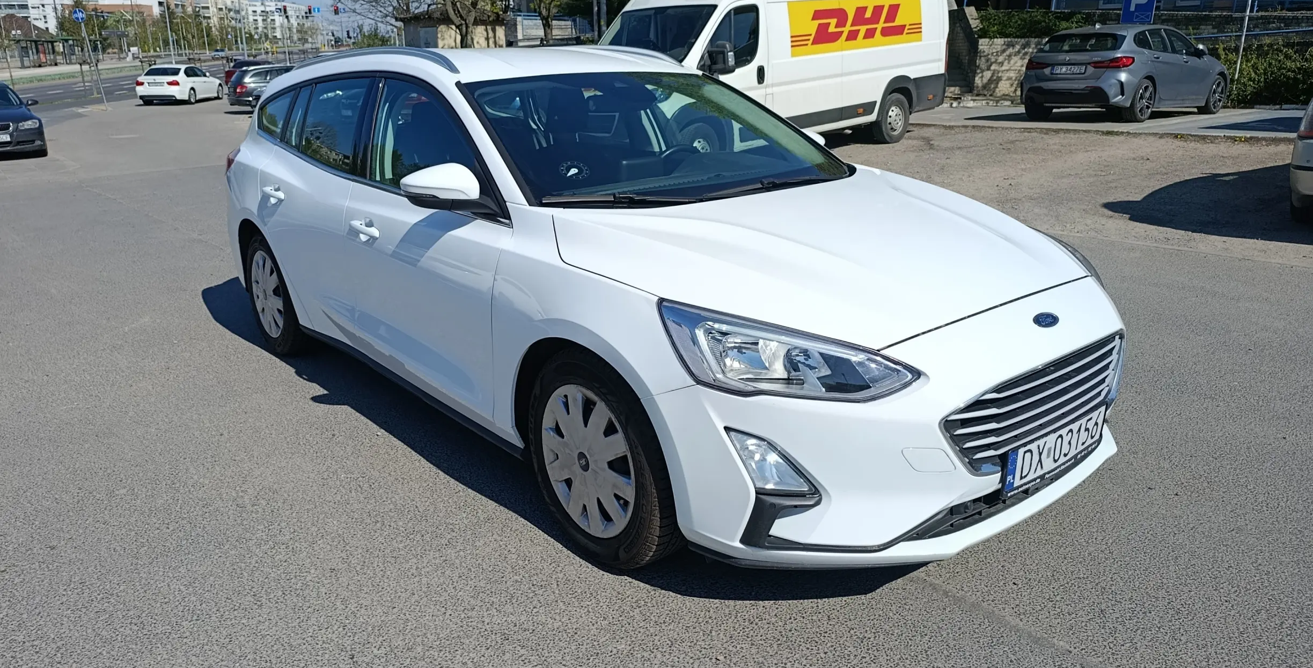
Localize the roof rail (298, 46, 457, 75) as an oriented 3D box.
[{"bbox_3d":[-1.277,-1.168,3.754,0.080,0.120,1.800,-15,21,-38],"label":"roof rail"}]

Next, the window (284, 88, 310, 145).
[{"bbox_3d":[-1.653,-1.009,4.030,0.050,0.290,0.290,18,-1,-43],"label":"window"}]

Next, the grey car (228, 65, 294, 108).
[{"bbox_3d":[-12.700,-8.670,30.950,1.780,1.470,4.600,16,24,42],"label":"grey car"}]

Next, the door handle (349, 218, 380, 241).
[{"bbox_3d":[-1.053,-0.384,3.160,0.058,0.060,0.230,-15,21,-38],"label":"door handle"}]

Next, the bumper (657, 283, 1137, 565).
[{"bbox_3d":[0.839,0.157,2.460,1.790,0.580,0.620,-14,21,-38],"label":"bumper"}]

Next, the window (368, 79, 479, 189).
[{"bbox_3d":[-0.820,-0.694,3.041,0.060,0.430,1.000,18,-1,-43],"label":"window"}]

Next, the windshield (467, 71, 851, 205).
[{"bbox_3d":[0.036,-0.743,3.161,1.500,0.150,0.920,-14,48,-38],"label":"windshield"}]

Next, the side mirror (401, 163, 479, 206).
[{"bbox_3d":[-0.651,-0.453,2.671,0.245,0.160,0.185,-15,21,-38],"label":"side mirror"}]

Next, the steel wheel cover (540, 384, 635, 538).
[{"bbox_3d":[-0.184,0.348,2.391,0.060,0.435,0.435,-14,21,-38],"label":"steel wheel cover"}]

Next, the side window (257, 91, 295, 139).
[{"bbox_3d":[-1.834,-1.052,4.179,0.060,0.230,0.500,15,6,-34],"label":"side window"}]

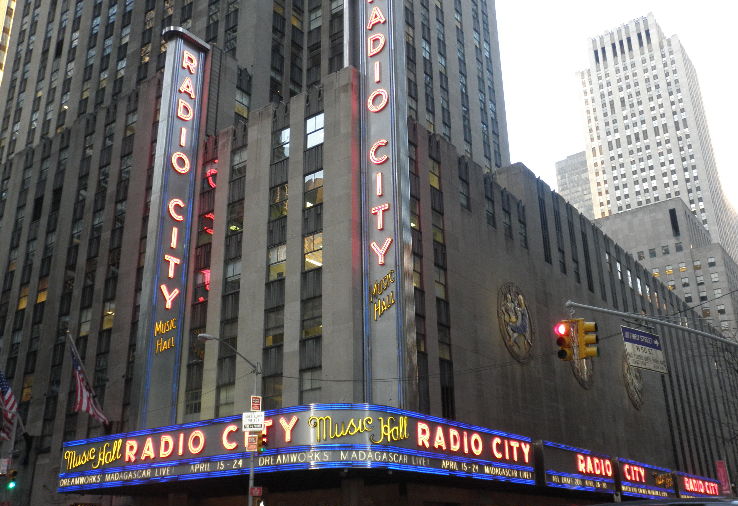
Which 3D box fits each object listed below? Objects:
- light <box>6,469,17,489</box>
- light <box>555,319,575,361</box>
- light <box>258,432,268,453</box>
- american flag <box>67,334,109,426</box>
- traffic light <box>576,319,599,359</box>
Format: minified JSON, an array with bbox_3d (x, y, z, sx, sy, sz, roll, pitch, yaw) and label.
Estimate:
[{"bbox_3d":[-15.902,10.053,33.200,0.340,0.760,0.260,-17,-27,34],"label":"light"},{"bbox_3d":[3.817,1.700,14.500,0.260,0.760,0.340,-17,-27,34],"label":"light"},{"bbox_3d":[-3.703,6.652,26.200,0.340,0.760,0.260,-17,-27,34],"label":"light"},{"bbox_3d":[-15.783,7.177,42.127,0.600,4.500,3.000,-17,-27,34],"label":"american flag"},{"bbox_3d":[4.303,1.694,14.700,0.340,0.760,0.260,-17,-27,34],"label":"traffic light"}]

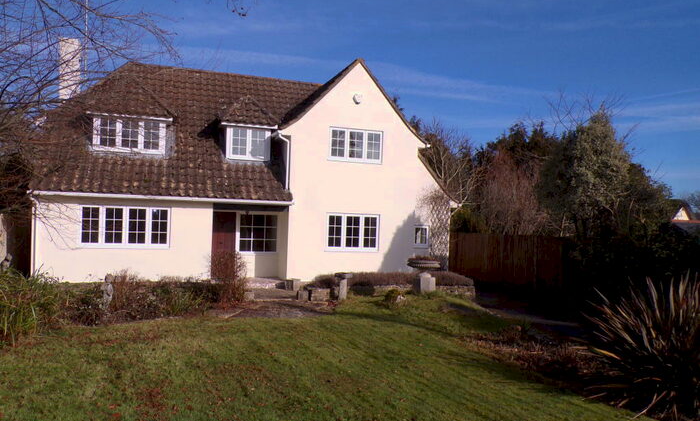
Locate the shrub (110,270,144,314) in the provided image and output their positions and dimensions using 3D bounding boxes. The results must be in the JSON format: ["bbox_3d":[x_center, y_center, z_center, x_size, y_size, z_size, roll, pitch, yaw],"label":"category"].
[{"bbox_3d":[-5.095,1.843,13.000,0.680,1.000,0.650,2,-1,-18],"label":"shrub"}]

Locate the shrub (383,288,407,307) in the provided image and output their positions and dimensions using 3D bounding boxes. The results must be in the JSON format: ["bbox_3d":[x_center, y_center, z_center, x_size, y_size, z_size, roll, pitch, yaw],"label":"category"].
[{"bbox_3d":[1.207,2.361,15.400,0.600,0.450,0.500,2,-1,-18],"label":"shrub"}]

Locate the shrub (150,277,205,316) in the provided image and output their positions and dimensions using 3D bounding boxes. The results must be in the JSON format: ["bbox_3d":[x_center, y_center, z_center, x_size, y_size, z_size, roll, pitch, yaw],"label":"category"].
[{"bbox_3d":[-3.995,1.966,13.100,1.100,0.850,0.950,2,-1,-18],"label":"shrub"}]

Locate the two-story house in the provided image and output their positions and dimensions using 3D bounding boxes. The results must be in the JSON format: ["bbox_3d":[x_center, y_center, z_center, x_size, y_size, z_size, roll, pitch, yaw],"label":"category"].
[{"bbox_3d":[-3.614,-1.357,20.439,12.600,7.100,7.500,2,-1,-18],"label":"two-story house"}]

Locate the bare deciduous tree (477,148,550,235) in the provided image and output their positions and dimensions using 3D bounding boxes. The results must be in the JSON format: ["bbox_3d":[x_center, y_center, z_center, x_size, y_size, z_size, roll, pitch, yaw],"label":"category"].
[{"bbox_3d":[6.848,0.049,23.953,3.200,5.360,3.200,2,-1,-18],"label":"bare deciduous tree"}]

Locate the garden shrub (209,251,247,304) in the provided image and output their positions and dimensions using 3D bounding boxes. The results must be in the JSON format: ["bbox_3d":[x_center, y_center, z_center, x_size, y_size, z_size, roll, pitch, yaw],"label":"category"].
[{"bbox_3d":[-3.145,1.695,14.500,0.850,1.330,0.800,2,-1,-18],"label":"garden shrub"}]

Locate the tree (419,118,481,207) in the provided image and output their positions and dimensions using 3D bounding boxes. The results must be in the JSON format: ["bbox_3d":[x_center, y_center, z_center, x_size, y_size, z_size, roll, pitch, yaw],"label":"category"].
[{"bbox_3d":[3.778,-0.634,23.943,3.600,6.530,3.600,2,-1,-18],"label":"tree"}]

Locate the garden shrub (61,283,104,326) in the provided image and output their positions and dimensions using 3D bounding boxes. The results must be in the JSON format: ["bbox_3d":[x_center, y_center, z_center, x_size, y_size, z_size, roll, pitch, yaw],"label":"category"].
[{"bbox_3d":[-5.601,1.956,11.900,0.800,0.840,0.750,2,-1,-18],"label":"garden shrub"}]

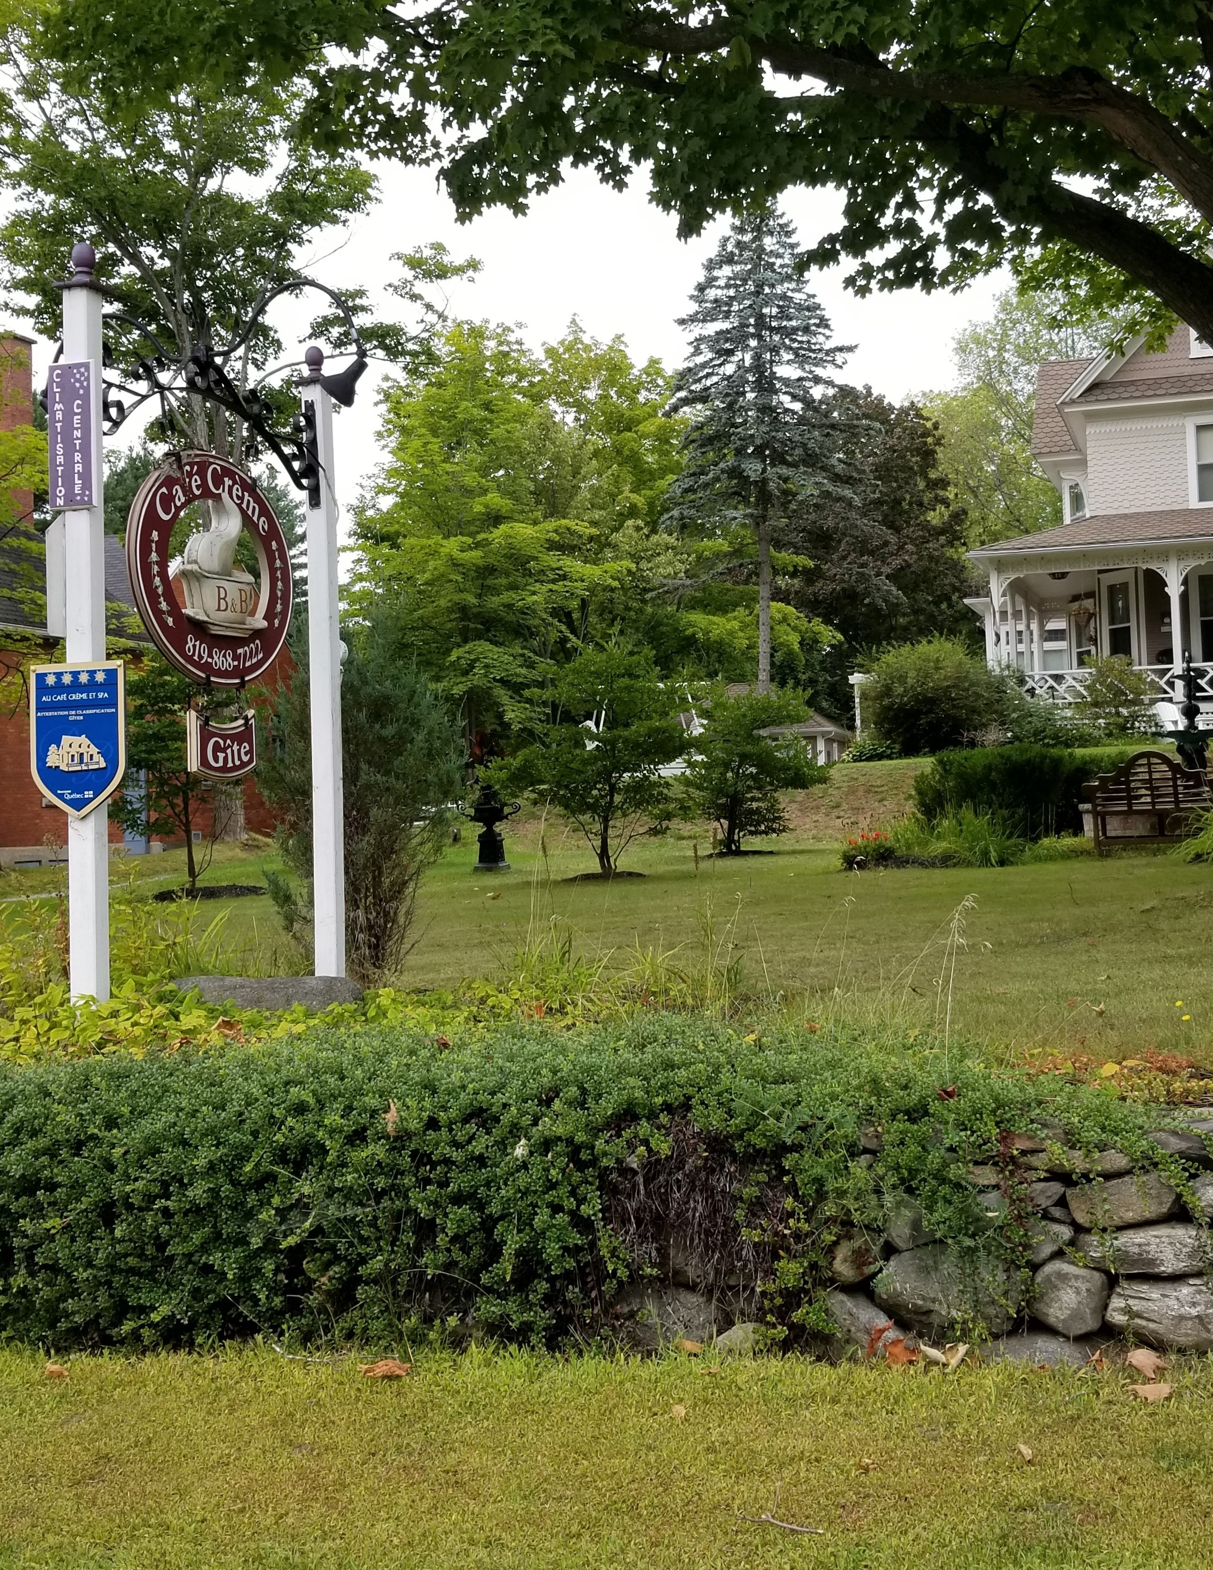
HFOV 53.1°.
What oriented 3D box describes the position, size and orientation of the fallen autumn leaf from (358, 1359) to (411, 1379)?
[{"bbox_3d":[-0.617,1.625,3.381,0.143,0.027,0.080,-1,-2,-10],"label":"fallen autumn leaf"}]

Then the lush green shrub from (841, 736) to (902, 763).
[{"bbox_3d":[4.685,-0.626,21.500,1.000,0.440,0.800,-2,-2,5],"label":"lush green shrub"}]

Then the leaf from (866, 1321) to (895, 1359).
[{"bbox_3d":[0.764,1.551,3.384,0.070,0.090,0.055,-2,-2,12],"label":"leaf"}]

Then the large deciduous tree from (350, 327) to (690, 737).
[{"bbox_3d":[-1.994,-5.153,27.000,7.386,10.335,6.600,-2,-2,0],"label":"large deciduous tree"}]

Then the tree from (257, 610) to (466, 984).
[{"bbox_3d":[-1.308,0.064,6.500,1.109,2.001,1.050,-2,-2,0],"label":"tree"}]

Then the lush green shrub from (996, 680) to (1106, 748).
[{"bbox_3d":[8.787,-1.398,24.000,2.000,1.250,1.600,-2,-2,11],"label":"lush green shrub"}]

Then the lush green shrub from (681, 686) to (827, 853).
[{"bbox_3d":[1.862,-0.199,15.300,1.830,2.101,1.750,-2,-2,0],"label":"lush green shrub"}]

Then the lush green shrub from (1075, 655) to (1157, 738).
[{"bbox_3d":[9.767,-1.672,23.300,1.575,1.672,1.500,-2,-2,0],"label":"lush green shrub"}]

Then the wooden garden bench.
[{"bbox_3d":[5.610,0.175,12.392,1.330,1.060,0.630,-4,-1,31],"label":"wooden garden bench"}]

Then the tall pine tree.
[{"bbox_3d":[3.574,-7.224,29.000,4.344,13.091,4.200,-2,-2,0],"label":"tall pine tree"}]

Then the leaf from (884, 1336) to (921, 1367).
[{"bbox_3d":[0.818,1.565,3.359,0.100,0.070,0.060,-2,-2,12],"label":"leaf"}]

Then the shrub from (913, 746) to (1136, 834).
[{"bbox_3d":[5.049,0.068,14.600,2.450,1.050,1.300,-2,-2,14],"label":"shrub"}]

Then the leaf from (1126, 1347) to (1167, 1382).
[{"bbox_3d":[1.510,1.621,3.400,0.117,0.055,0.090,-2,-2,0],"label":"leaf"}]

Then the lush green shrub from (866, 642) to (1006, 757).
[{"bbox_3d":[6.008,-1.612,22.300,2.575,2.180,2.400,-2,-2,0],"label":"lush green shrub"}]

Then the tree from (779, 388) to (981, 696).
[{"bbox_3d":[8.351,-7.101,37.000,5.900,10.000,5.600,-2,-2,0],"label":"tree"}]

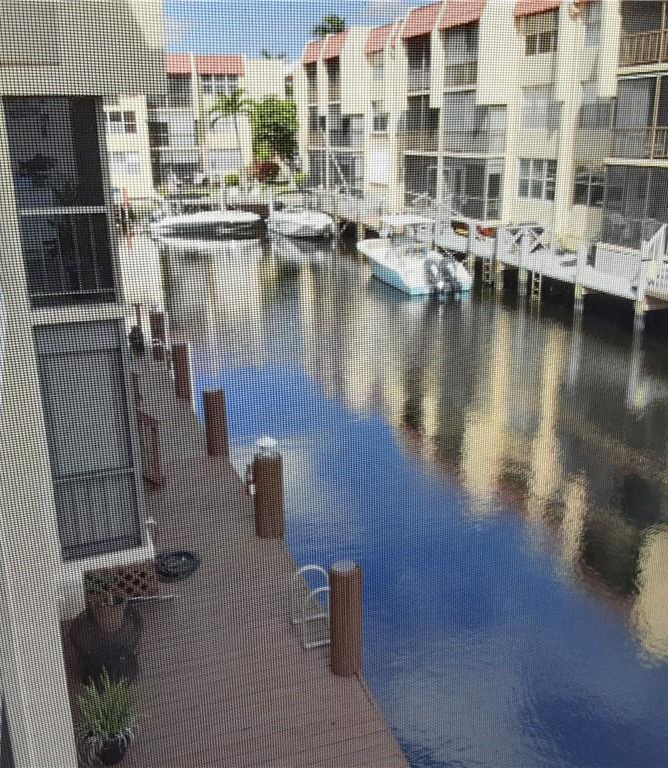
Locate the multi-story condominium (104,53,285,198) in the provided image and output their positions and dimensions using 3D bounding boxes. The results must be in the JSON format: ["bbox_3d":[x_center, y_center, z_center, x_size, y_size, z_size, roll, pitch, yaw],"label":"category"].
[{"bbox_3d":[-11.944,-20.274,62.670,14.230,9.500,9.500,-7,18,-19],"label":"multi-story condominium"}]

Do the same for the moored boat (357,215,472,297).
[{"bbox_3d":[3.175,-5.849,34.786,2.650,2.600,8.700,-6,18,-15],"label":"moored boat"}]

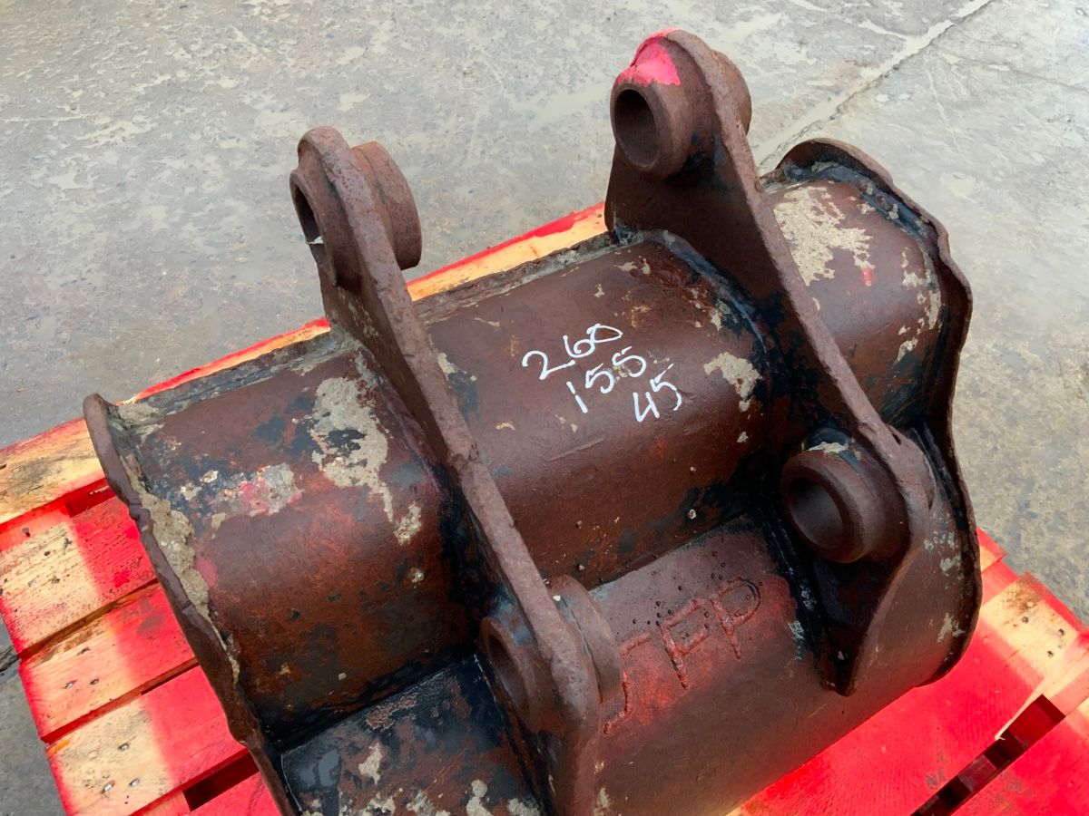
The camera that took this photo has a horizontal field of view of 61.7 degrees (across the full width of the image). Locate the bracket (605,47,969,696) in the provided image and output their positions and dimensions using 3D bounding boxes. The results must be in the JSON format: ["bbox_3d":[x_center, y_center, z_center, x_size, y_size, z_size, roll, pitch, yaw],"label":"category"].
[{"bbox_3d":[0.143,-0.014,0.602,0.056,0.198,0.454,-23,85,-20],"label":"bracket"}]

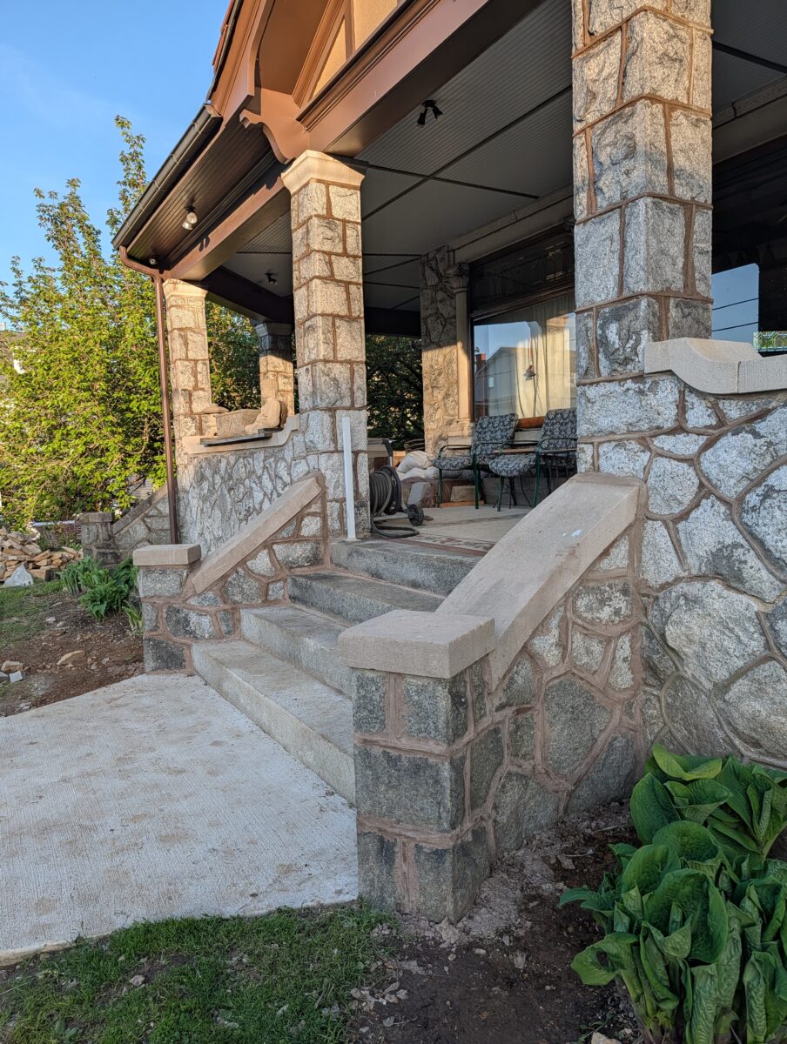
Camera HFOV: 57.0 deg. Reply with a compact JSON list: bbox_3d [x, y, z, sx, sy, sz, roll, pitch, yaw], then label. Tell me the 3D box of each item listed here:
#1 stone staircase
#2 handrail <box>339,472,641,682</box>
[{"bbox_3d":[-0.142,0.620,4.079,1.334,0.796,2.484,-6,6,-31],"label":"stone staircase"},{"bbox_3d":[0.392,0.196,2.644,1.377,0.662,0.501,-8,7,-44],"label":"handrail"}]

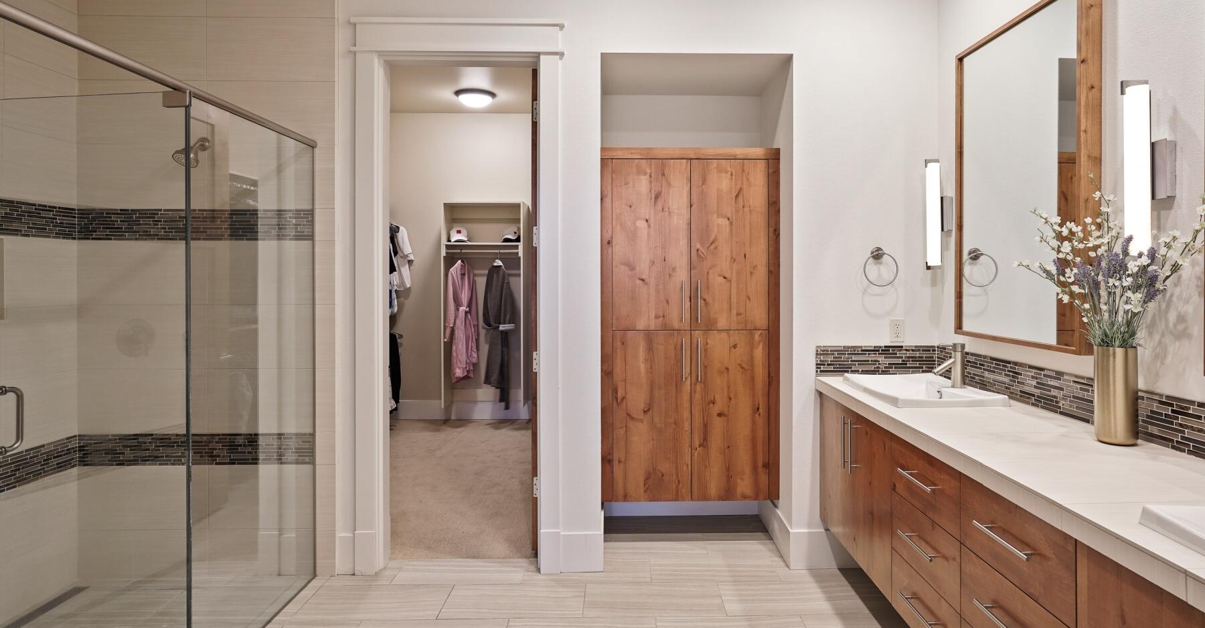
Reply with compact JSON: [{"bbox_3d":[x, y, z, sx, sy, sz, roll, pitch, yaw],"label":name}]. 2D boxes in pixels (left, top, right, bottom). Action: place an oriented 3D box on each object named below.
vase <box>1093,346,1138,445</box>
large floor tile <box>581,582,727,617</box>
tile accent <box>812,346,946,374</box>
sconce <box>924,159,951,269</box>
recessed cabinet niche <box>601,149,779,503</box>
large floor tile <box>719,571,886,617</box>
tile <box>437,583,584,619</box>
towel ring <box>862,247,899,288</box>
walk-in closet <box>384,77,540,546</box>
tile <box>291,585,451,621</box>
[{"bbox_3d":[1.592,0.252,1.767,0.105,0.288,0.105,0,3,1],"label":"vase"},{"bbox_3d":[0.228,1.267,2.518,0.607,0.010,0.280,0,3,-1],"label":"large floor tile"},{"bbox_3d":[1.326,0.223,2.750,0.590,0.147,0.012,0,2,-1],"label":"tile accent"},{"bbox_3d":[1.645,-0.488,2.795,0.087,0.525,0.100,0,3,1],"label":"sconce"},{"bbox_3d":[0.456,0.053,3.180,0.928,1.845,0.420,0,2,-1],"label":"recessed cabinet niche"},{"bbox_3d":[0.837,1.268,2.534,0.610,0.010,0.280,0,3,-1],"label":"large floor tile"},{"bbox_3d":[-0.382,1.267,2.503,0.607,0.010,0.280,0,3,-1],"label":"tile"},{"bbox_3d":[1.383,-0.233,2.835,0.165,0.195,0.070,0,3,1],"label":"towel ring"},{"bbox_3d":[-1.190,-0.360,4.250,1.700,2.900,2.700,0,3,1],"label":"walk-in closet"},{"bbox_3d":[-1.028,1.319,2.596,0.635,0.015,0.285,0,4,1],"label":"tile"}]

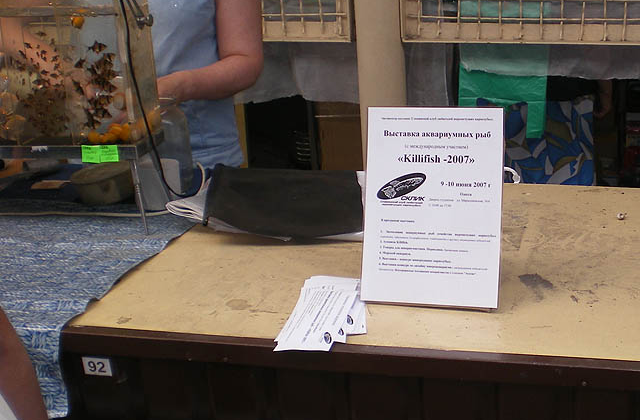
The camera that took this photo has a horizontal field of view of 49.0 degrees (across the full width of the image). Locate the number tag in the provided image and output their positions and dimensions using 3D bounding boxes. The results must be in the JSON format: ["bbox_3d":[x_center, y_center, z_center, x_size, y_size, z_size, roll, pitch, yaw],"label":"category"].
[{"bbox_3d":[-0.335,0.237,1.057,0.044,0.030,0.003,2,21,11],"label":"number tag"}]

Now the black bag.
[{"bbox_3d":[-0.069,-0.026,1.449,0.315,0.055,0.275,-1,21,3],"label":"black bag"}]

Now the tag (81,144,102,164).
[{"bbox_3d":[-0.437,-0.106,1.341,0.037,0.035,0.002,1,21,8],"label":"tag"}]

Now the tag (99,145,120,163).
[{"bbox_3d":[-0.399,-0.106,1.331,0.037,0.034,0.002,1,21,8],"label":"tag"}]

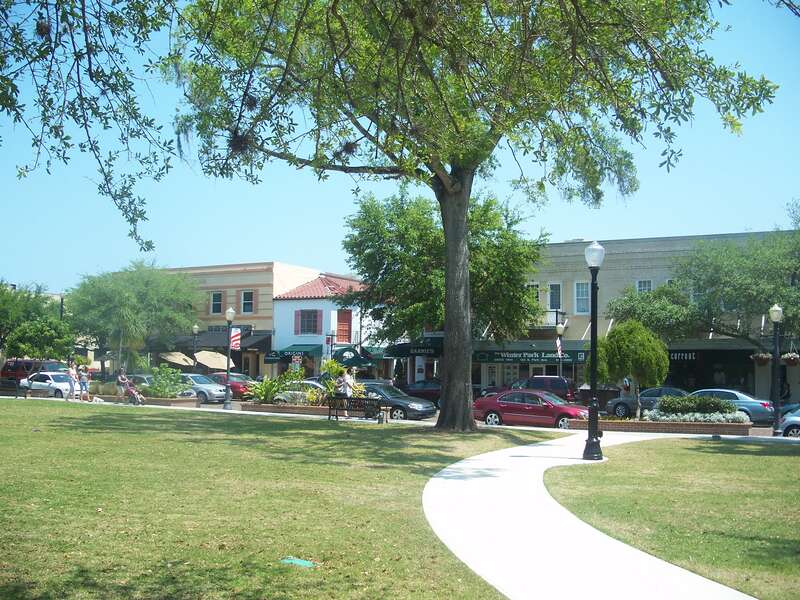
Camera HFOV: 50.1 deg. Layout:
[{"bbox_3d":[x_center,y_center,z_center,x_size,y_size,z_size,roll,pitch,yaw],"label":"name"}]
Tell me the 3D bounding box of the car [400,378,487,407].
[{"bbox_3d":[2.022,4.637,41.942,4.700,1.470,1.800,-1,-5,31],"label":"car"}]

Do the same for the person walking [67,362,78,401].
[{"bbox_3d":[-14.215,3.545,37.263,0.450,1.660,0.500,-2,-5,28],"label":"person walking"}]

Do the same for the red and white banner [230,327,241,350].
[{"bbox_3d":[-6.187,1.450,32.200,0.060,0.850,0.460,-2,-5,33],"label":"red and white banner"}]

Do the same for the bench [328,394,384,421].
[{"bbox_3d":[-1.401,3.568,27.968,1.900,0.820,0.650,-1,-5,31],"label":"bench"}]

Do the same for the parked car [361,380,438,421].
[{"bbox_3d":[-0.851,3.922,33.798,4.850,1.460,1.820,-2,-5,30],"label":"parked car"}]

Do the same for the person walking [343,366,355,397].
[{"bbox_3d":[-1.796,3.141,29.433,0.400,1.700,0.500,-1,-5,31],"label":"person walking"}]

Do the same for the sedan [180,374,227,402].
[{"bbox_3d":[-10.309,4.450,43.276,4.600,1.450,1.770,-2,-5,32],"label":"sedan"}]

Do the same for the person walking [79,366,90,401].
[{"bbox_3d":[-14.496,3.851,39.235,0.400,1.640,0.500,-1,-5,31],"label":"person walking"}]

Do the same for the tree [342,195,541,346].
[{"bbox_3d":[1.761,-0.054,38.133,9.100,9.600,8.800,-2,-5,30],"label":"tree"}]

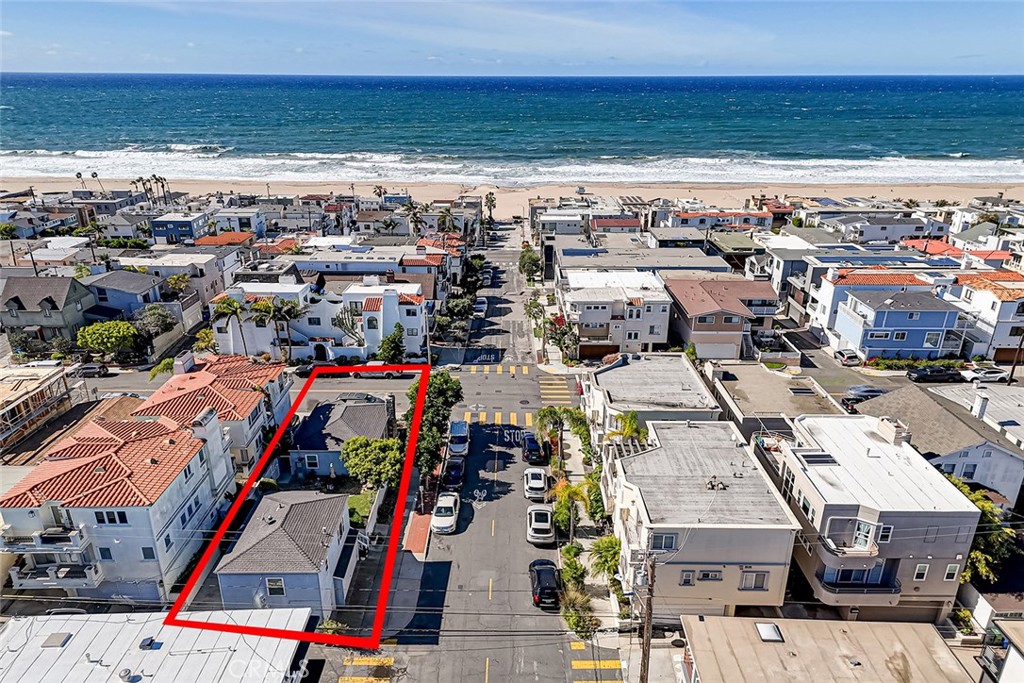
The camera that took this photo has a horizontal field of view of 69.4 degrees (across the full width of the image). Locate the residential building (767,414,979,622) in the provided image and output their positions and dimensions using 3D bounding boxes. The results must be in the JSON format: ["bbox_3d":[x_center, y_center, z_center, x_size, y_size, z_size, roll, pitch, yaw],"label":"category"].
[{"bbox_3d":[21.600,11.009,48.271,8.300,8.800,13.200,0,20,0],"label":"residential building"}]

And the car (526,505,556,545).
[{"bbox_3d":[2.177,13.006,54.503,1.930,1.600,4.650,0,17,0],"label":"car"}]

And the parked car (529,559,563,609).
[{"bbox_3d":[2.101,14.581,45.435,1.850,1.500,4.600,0,17,0],"label":"parked car"}]

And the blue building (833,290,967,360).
[{"bbox_3d":[47.619,-2.483,91.618,10.978,6.748,11.079,0,20,0],"label":"blue building"}]

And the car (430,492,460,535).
[{"bbox_3d":[-4.970,12.656,56.016,1.850,1.460,4.750,0,20,0],"label":"car"}]

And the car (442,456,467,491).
[{"bbox_3d":[-4.607,10.401,58.658,1.820,1.580,4.450,0,17,0],"label":"car"}]

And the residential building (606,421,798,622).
[{"bbox_3d":[11.379,11.596,48.820,9.600,7.400,13.600,0,20,0],"label":"residential building"}]

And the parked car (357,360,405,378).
[{"bbox_3d":[-15.606,3.107,85.232,5.750,1.830,1.980,0,17,0],"label":"parked car"}]

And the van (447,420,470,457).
[{"bbox_3d":[-4.643,8.447,64.717,1.830,1.700,4.400,0,17,0],"label":"van"}]

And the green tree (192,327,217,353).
[{"bbox_3d":[-38.200,0.062,91.587,2.900,3.700,2.900,0,20,0],"label":"green tree"}]

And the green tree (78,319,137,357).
[{"bbox_3d":[-48.778,-0.281,88.671,6.345,4.129,6.043,0,20,0],"label":"green tree"}]

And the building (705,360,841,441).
[{"bbox_3d":[21.133,6.894,61.093,8.359,7.654,11.582,0,20,0],"label":"building"}]

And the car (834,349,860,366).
[{"bbox_3d":[42.100,1.618,93.084,1.830,1.580,4.450,0,20,0],"label":"car"}]

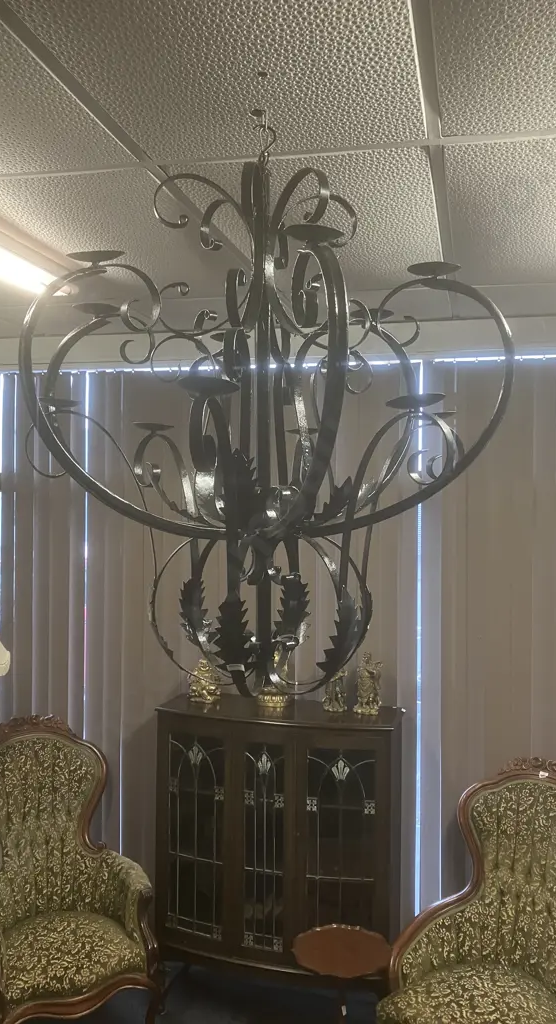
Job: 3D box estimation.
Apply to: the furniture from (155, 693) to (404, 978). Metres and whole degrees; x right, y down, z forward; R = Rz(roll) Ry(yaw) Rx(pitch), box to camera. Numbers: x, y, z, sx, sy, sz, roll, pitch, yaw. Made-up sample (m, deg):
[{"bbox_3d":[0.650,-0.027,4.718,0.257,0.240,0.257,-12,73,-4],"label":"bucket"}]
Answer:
[{"bbox_3d":[-0.003,1.423,3.345,0.970,1.250,0.340,1,1,13],"label":"furniture"}]

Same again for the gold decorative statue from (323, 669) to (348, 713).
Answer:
[{"bbox_3d":[0.230,0.700,3.359,0.095,0.200,0.075,1,1,13],"label":"gold decorative statue"}]

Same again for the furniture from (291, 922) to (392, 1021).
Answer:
[{"bbox_3d":[0.222,1.787,2.866,0.352,0.550,0.352,1,1,13],"label":"furniture"}]

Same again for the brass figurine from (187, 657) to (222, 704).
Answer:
[{"bbox_3d":[-0.310,0.705,3.507,0.130,0.170,0.095,1,1,13],"label":"brass figurine"}]

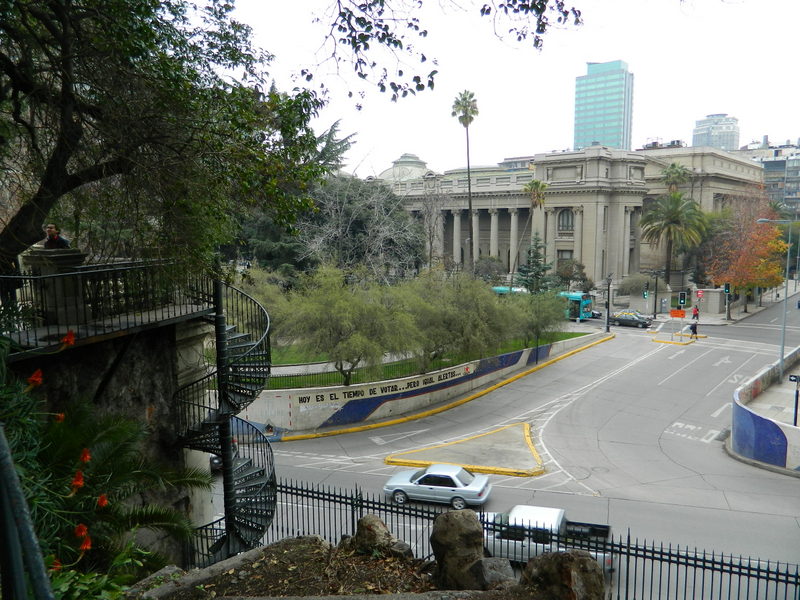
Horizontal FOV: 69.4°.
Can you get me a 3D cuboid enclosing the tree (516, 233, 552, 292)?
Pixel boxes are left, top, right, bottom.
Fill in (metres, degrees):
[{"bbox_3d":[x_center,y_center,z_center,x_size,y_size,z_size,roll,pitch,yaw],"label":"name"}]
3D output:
[{"bbox_3d":[15.661,-2.405,66.355,4.500,10.734,4.500,-1,7,0],"label":"tree"}]

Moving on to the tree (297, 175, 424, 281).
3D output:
[{"bbox_3d":[-4.136,-4.447,58.451,13.000,16.300,12.000,-1,7,-6],"label":"tree"}]

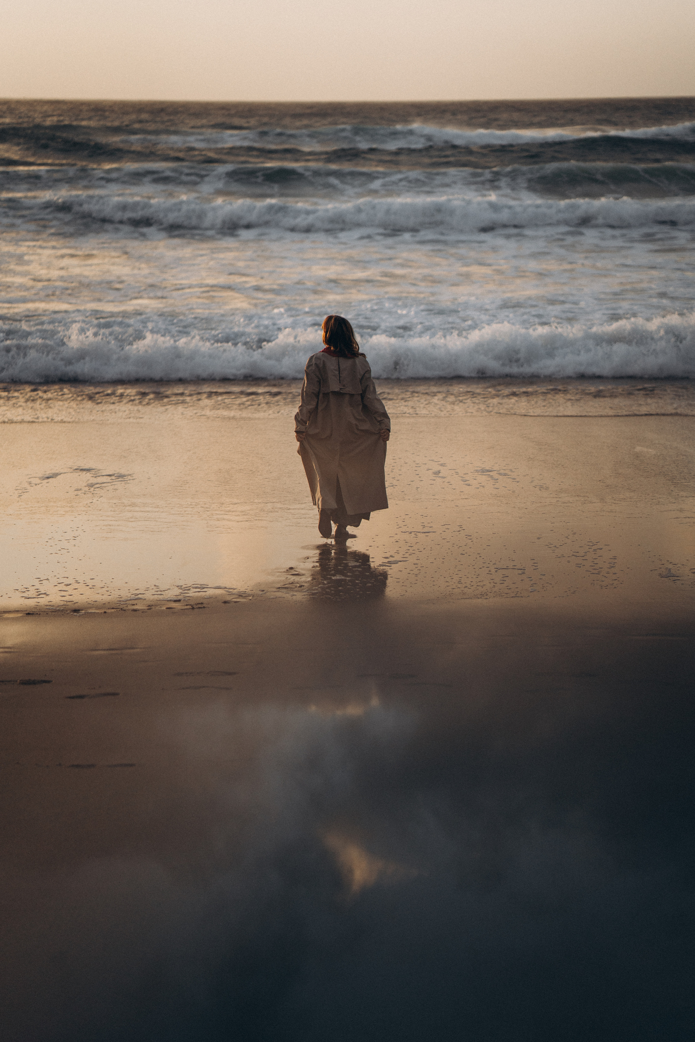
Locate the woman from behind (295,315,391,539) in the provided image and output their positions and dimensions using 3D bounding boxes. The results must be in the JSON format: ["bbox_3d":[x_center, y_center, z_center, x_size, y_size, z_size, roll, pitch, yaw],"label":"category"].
[{"bbox_3d":[-0.036,-0.695,18.180,0.690,1.650,0.540,-1,10,-3],"label":"woman from behind"}]

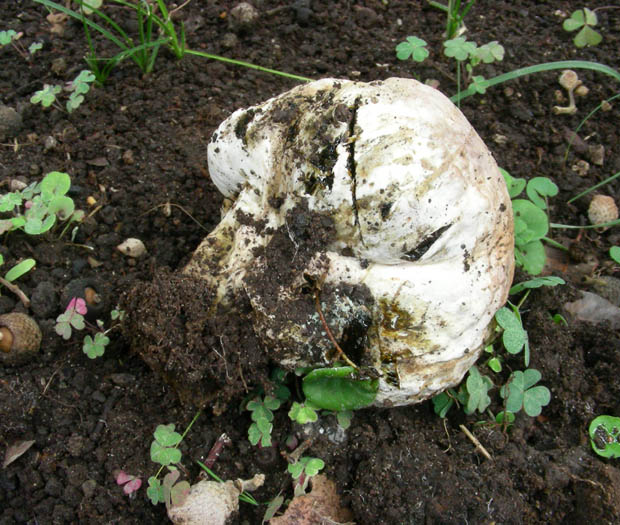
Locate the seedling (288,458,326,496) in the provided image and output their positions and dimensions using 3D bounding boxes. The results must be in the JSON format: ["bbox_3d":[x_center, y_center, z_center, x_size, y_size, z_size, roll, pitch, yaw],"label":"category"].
[{"bbox_3d":[-0.001,0.085,0.307,0.015,0.012,0.013,0,48,0],"label":"seedling"}]

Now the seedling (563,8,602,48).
[{"bbox_3d":[0.186,-0.159,0.523,0.028,0.018,0.022,0,48,0],"label":"seedling"}]

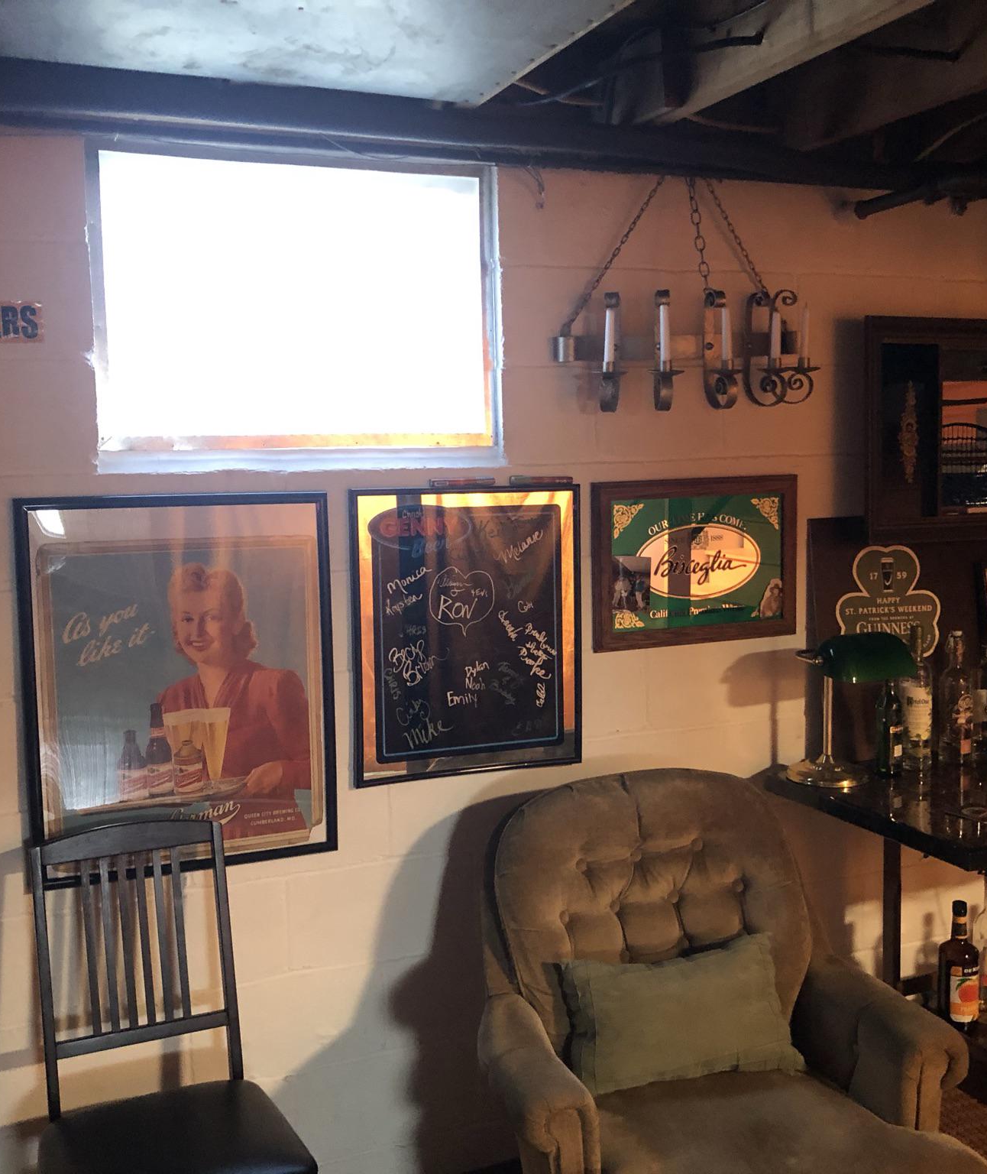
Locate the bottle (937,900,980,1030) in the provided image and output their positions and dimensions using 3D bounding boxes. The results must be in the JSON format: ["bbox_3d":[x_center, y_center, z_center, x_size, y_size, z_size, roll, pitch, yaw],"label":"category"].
[{"bbox_3d":[1.040,0.836,2.819,0.085,0.284,0.085,-3,6,-18],"label":"bottle"}]

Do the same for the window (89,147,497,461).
[{"bbox_3d":[-0.360,-0.534,2.447,0.798,0.577,0.080,-4,7,-23],"label":"window"}]

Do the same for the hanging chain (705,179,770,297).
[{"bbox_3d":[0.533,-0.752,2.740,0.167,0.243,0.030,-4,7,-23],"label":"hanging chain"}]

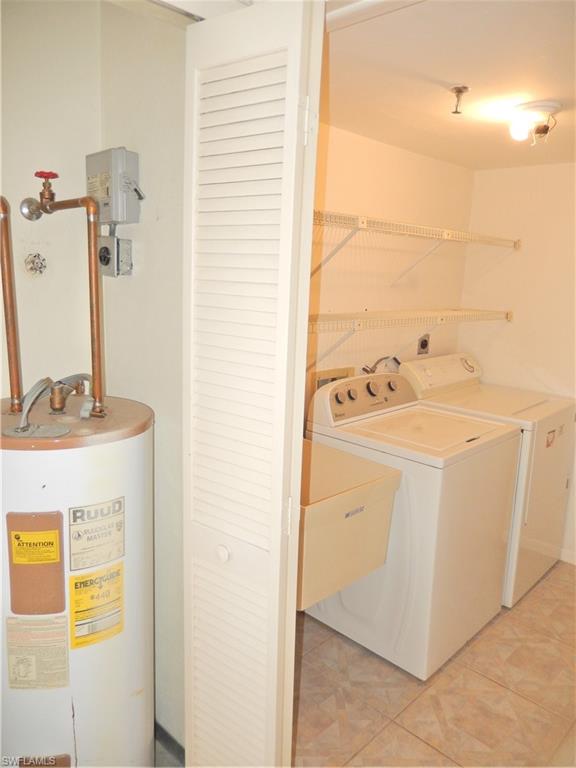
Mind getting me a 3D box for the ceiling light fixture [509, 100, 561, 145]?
[{"bbox_3d":[0.888,-0.935,2.011,0.165,0.123,0.165,13,15,43],"label":"ceiling light fixture"}]

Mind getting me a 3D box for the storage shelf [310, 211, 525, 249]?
[{"bbox_3d":[0.498,-0.681,2.502,0.305,0.047,1.930,13,15,43],"label":"storage shelf"}]

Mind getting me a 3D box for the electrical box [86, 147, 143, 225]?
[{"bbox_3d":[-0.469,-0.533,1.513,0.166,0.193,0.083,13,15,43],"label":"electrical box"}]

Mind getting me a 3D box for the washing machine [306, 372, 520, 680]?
[{"bbox_3d":[0.546,0.540,2.481,0.665,1.055,0.698,13,15,43],"label":"washing machine"}]

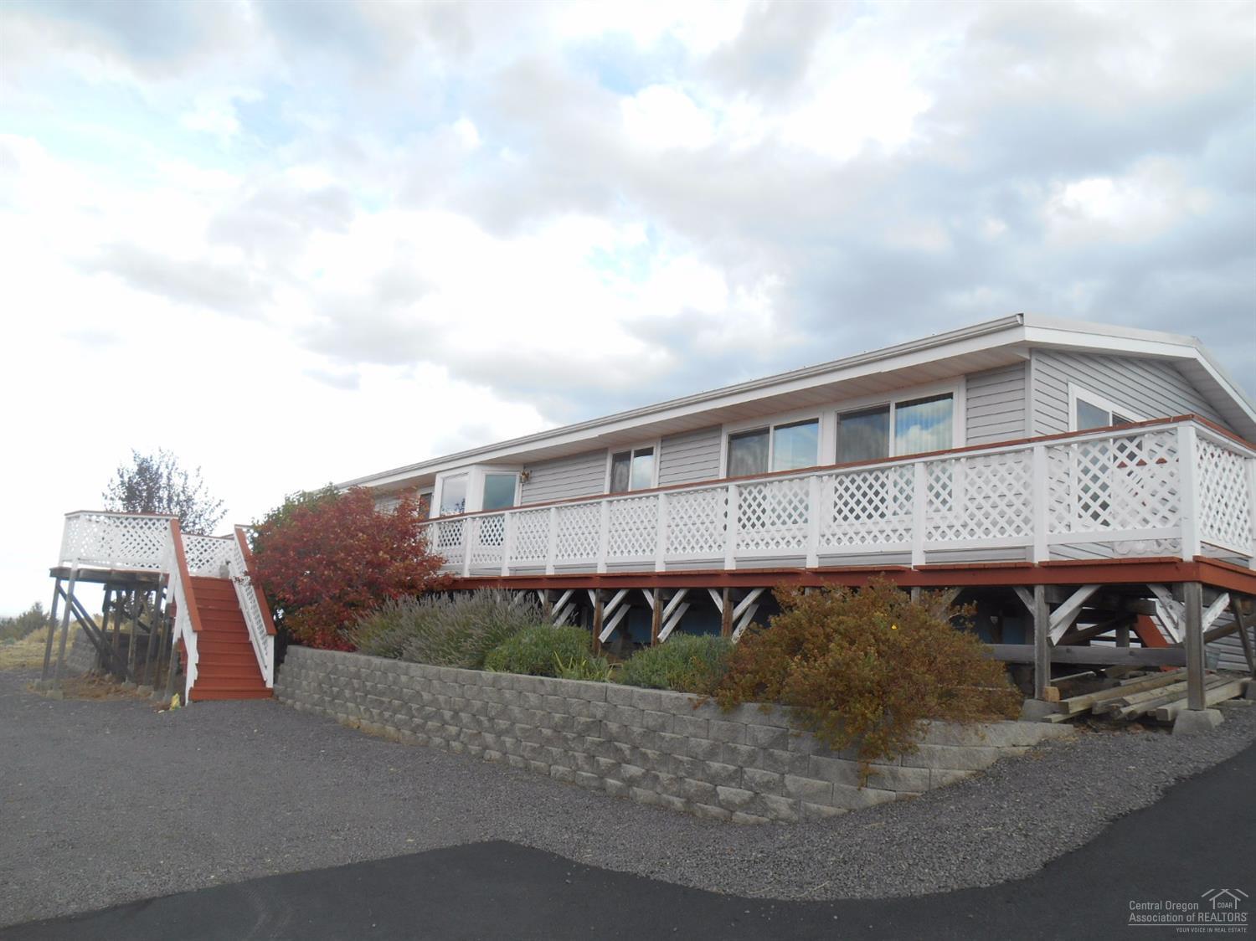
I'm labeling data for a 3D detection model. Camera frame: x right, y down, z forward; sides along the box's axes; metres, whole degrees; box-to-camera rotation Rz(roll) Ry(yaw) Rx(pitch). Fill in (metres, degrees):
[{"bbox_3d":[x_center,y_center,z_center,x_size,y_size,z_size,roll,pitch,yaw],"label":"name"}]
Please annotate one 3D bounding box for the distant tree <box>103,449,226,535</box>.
[{"bbox_3d":[-12.511,1.875,25.605,3.100,4.900,3.100,10,-12,-37],"label":"distant tree"}]

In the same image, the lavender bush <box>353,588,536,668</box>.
[{"bbox_3d":[-2.728,2.295,13.906,1.950,1.050,3.800,10,-12,-37],"label":"lavender bush"}]

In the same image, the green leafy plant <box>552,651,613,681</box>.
[{"bbox_3d":[-0.509,2.232,10.749,0.620,0.340,0.700,10,-12,-37],"label":"green leafy plant"}]

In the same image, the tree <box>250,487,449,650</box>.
[{"bbox_3d":[-4.759,1.656,16.231,3.100,2.900,3.100,10,-12,-37],"label":"tree"}]

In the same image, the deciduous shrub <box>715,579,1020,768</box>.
[{"bbox_3d":[1.885,1.589,7.715,2.150,1.470,2.500,10,-12,-37],"label":"deciduous shrub"}]

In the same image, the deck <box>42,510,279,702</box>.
[{"bbox_3d":[-8.726,2.525,17.607,3.300,3.100,4.700,10,-12,-37],"label":"deck"}]

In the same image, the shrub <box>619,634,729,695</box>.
[{"bbox_3d":[0.498,2.004,9.894,1.150,0.600,1.250,10,-12,-37],"label":"shrub"}]

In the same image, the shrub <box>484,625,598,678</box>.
[{"bbox_3d":[-1.082,2.255,11.881,1.300,0.620,1.450,10,-12,-37],"label":"shrub"}]

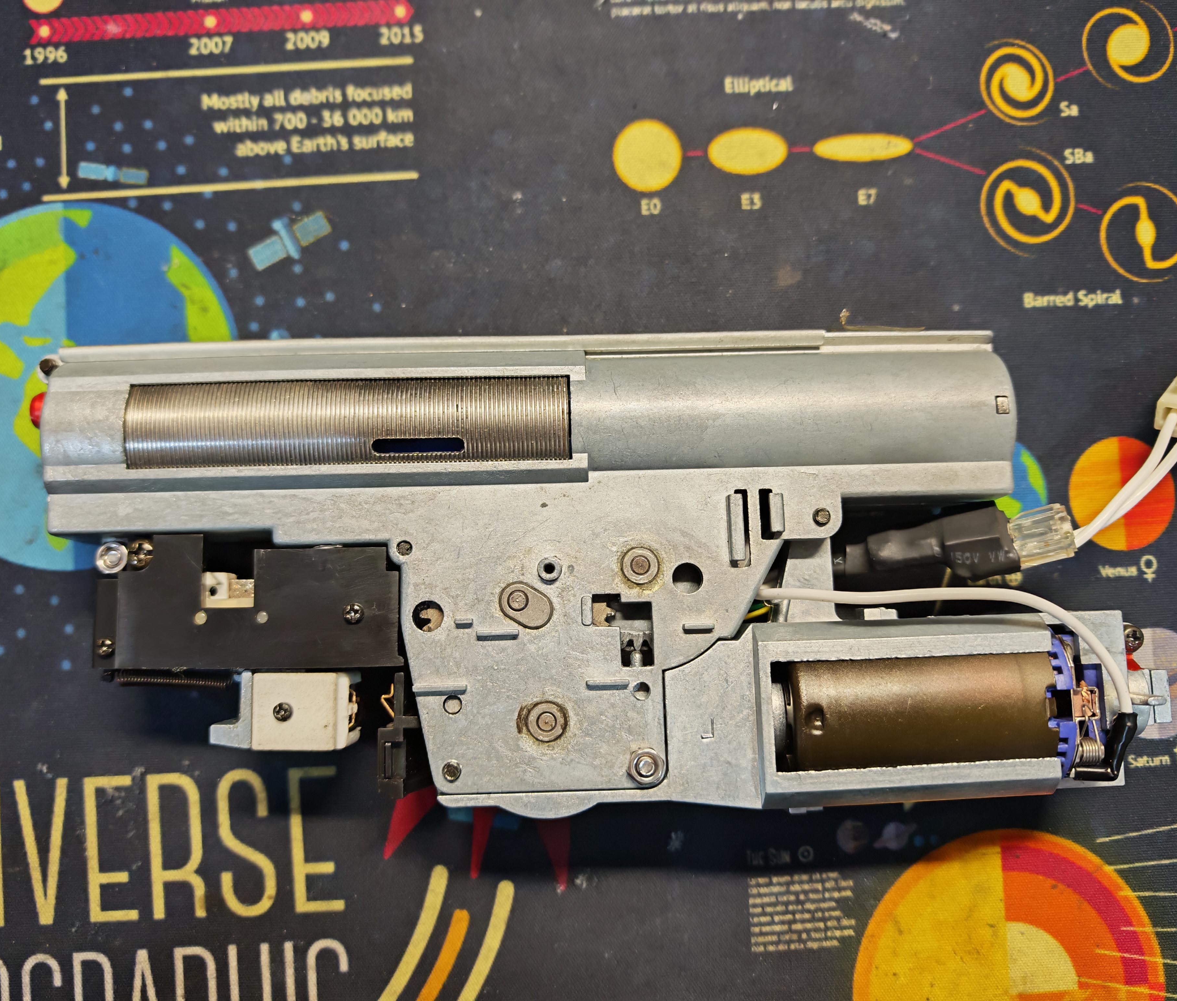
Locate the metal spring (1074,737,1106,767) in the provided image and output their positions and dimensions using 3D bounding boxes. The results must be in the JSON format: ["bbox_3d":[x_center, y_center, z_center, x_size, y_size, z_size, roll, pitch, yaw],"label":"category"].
[{"bbox_3d":[0.081,0.040,0.149,0.004,0.004,0.004,-2,83,-1],"label":"metal spring"}]

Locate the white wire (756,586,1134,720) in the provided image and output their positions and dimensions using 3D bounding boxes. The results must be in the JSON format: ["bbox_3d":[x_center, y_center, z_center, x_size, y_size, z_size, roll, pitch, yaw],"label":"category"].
[{"bbox_3d":[0.057,0.021,0.146,0.062,0.007,0.018,9,89,1],"label":"white wire"}]

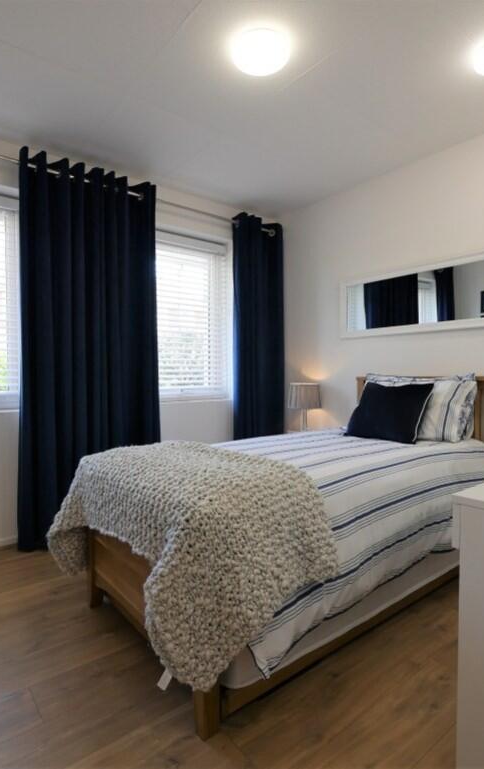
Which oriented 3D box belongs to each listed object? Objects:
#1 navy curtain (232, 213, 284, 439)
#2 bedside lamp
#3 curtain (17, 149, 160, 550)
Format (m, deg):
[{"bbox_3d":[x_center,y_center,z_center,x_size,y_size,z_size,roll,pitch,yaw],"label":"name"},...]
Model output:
[{"bbox_3d":[0.152,-0.234,3.568,0.539,2.352,0.142,-2,2,-37],"label":"navy curtain"},{"bbox_3d":[0.514,0.198,3.355,0.251,0.419,0.247,0,2,0],"label":"bedside lamp"},{"bbox_3d":[-0.967,-0.207,2.730,0.903,2.362,0.142,-2,2,-37],"label":"curtain"}]

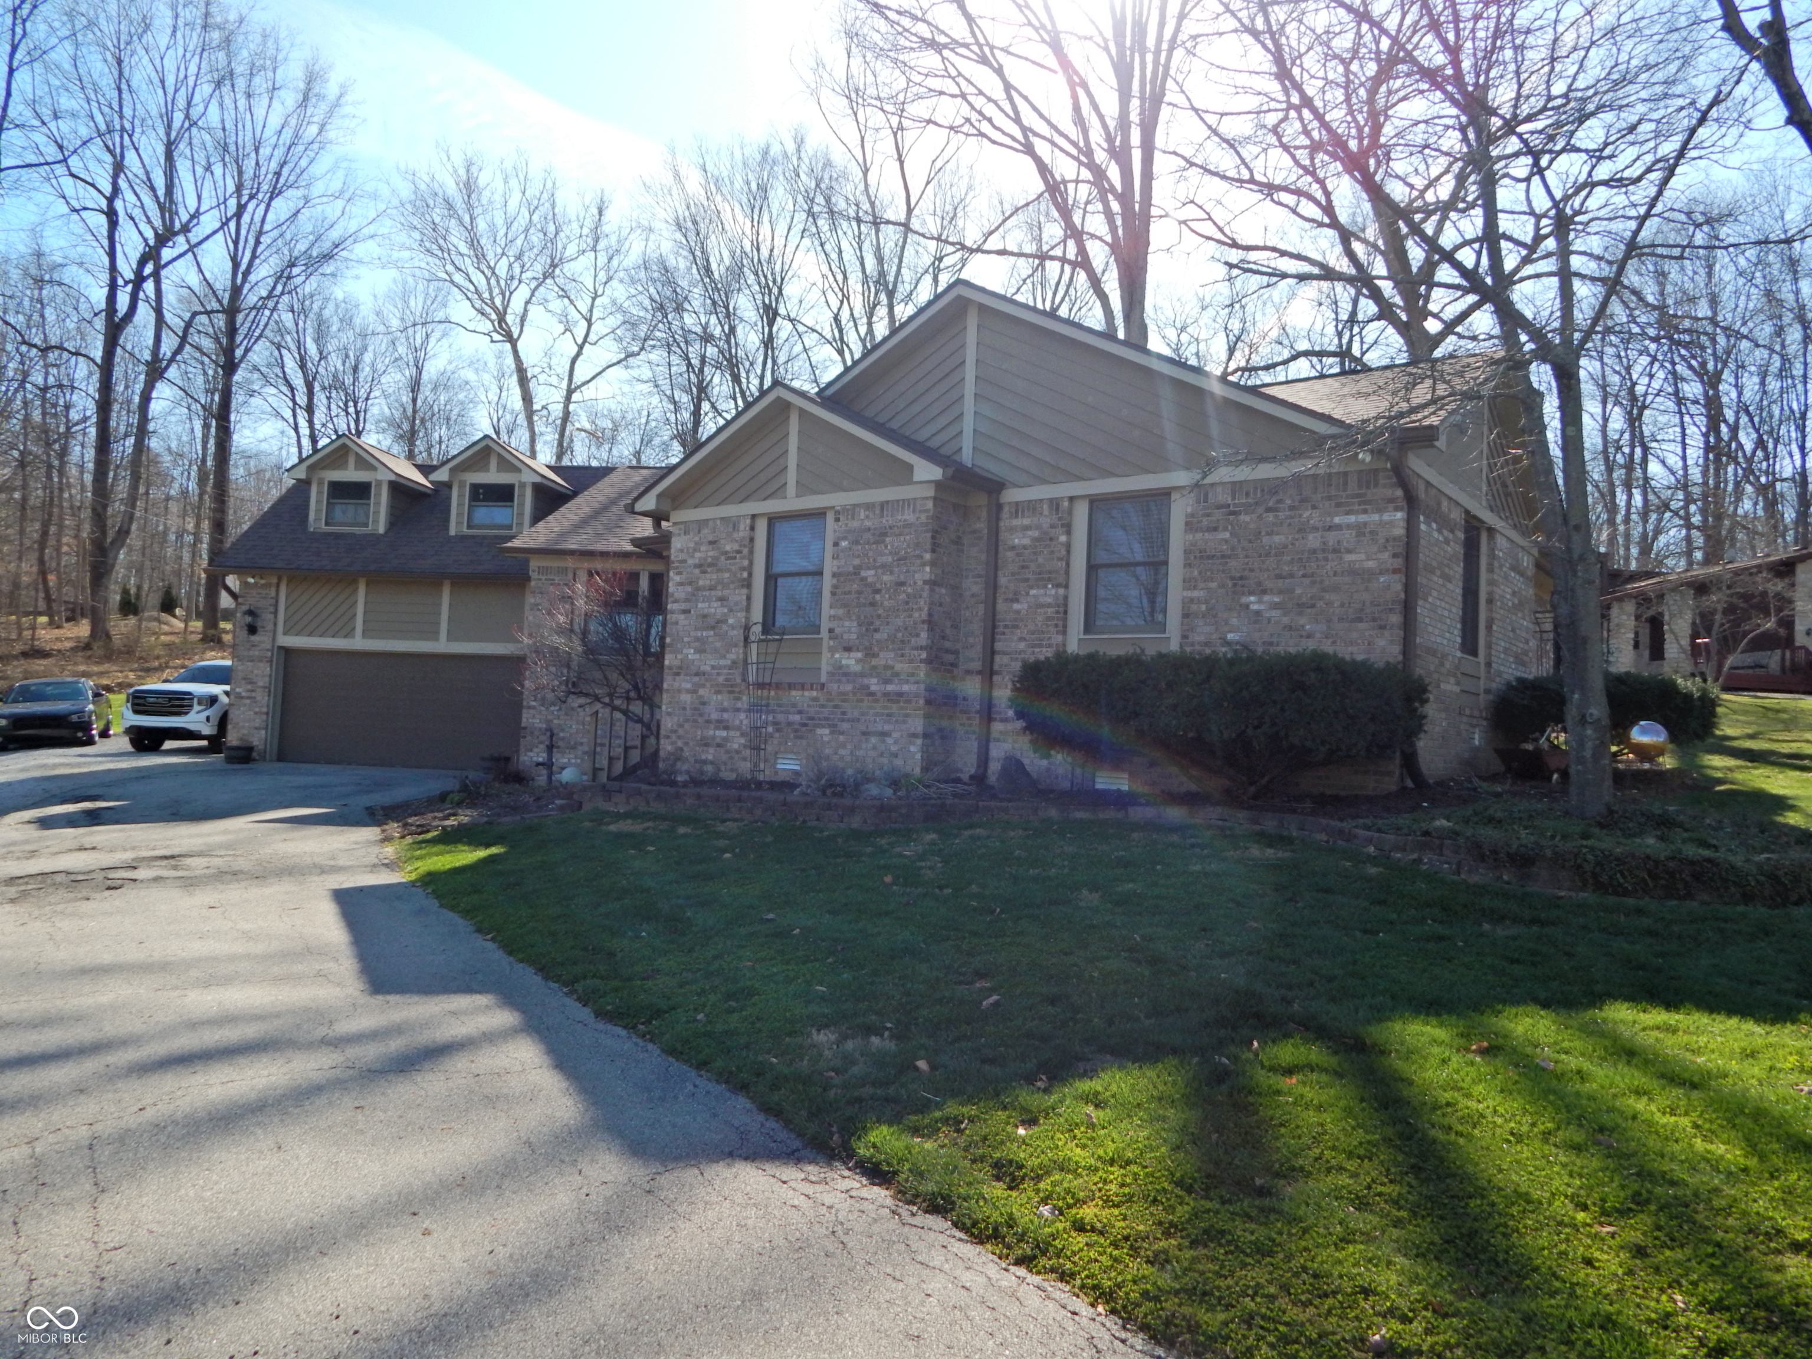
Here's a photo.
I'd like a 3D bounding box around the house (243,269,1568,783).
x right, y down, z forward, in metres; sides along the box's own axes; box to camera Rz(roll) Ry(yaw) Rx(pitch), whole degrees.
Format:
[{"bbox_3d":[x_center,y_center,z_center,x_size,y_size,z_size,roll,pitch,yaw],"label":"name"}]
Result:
[{"bbox_3d":[-2.763,-1.271,19.573,23.750,6.100,9.350,1,-2,38],"label":"house"}]

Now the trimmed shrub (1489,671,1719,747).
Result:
[{"bbox_3d":[7.459,0.423,12.288,2.000,1.000,1.900,1,-2,38],"label":"trimmed shrub"}]

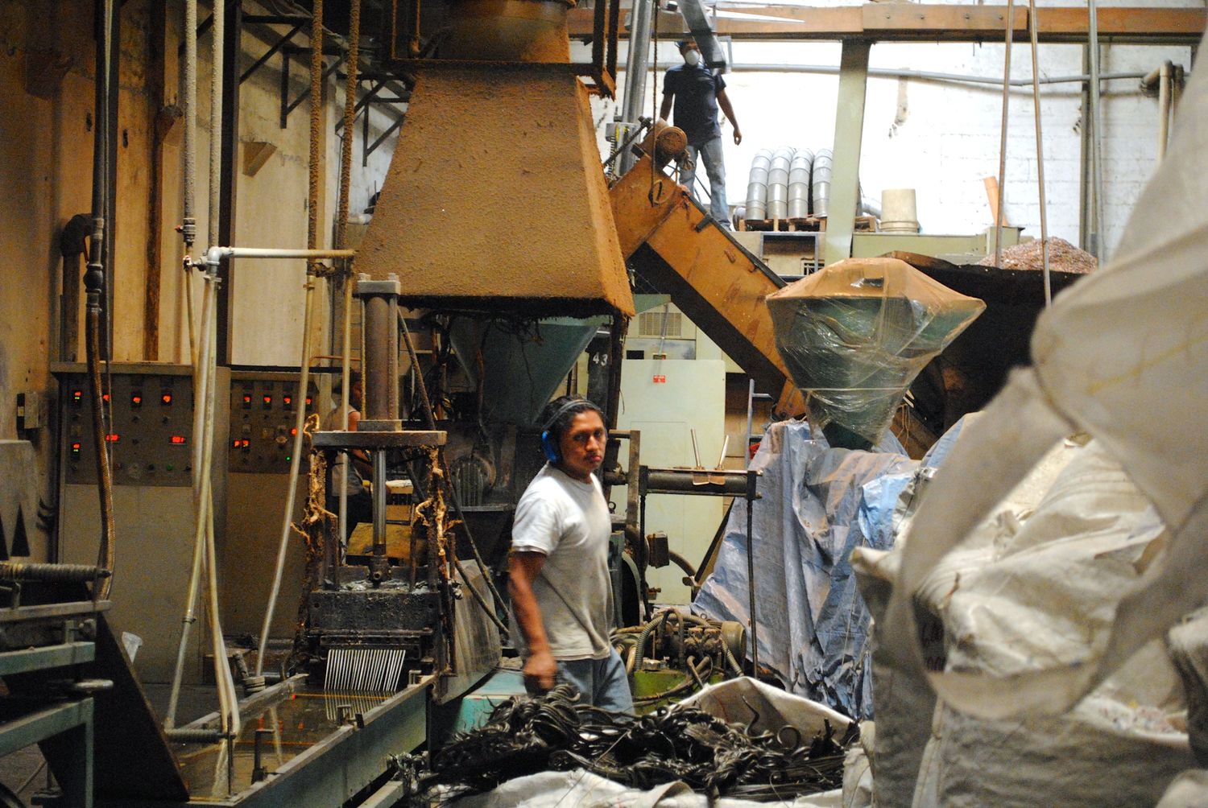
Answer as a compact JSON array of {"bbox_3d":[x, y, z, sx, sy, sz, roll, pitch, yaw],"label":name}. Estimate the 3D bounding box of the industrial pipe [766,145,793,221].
[{"bbox_3d":[1.538,-1.927,21.200,0.190,0.630,0.500,1,1,9],"label":"industrial pipe"}]

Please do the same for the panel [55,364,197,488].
[{"bbox_3d":[-2.789,0.129,14.100,0.810,0.710,0.180,1,1,2],"label":"panel"}]

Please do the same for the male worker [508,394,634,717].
[{"bbox_3d":[-0.114,0.805,8.000,0.420,1.670,0.460,2,2,35],"label":"male worker"}]

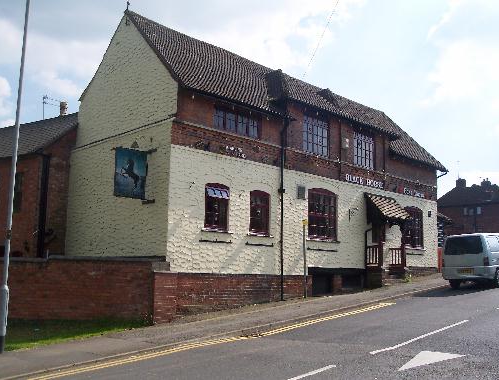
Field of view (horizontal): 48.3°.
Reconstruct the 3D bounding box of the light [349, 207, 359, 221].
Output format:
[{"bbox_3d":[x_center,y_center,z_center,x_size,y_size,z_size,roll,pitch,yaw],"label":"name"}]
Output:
[{"bbox_3d":[3.434,0.786,18.251,0.120,0.465,0.328,9,-12,-43],"label":"light"}]

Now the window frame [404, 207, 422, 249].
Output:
[{"bbox_3d":[6.286,1.435,21.282,1.401,1.599,0.150,9,-12,-43],"label":"window frame"}]

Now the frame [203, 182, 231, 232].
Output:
[{"bbox_3d":[-0.845,0.435,14.409,0.827,1.227,0.140,9,-12,-43],"label":"frame"}]

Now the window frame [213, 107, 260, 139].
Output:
[{"bbox_3d":[-0.317,-1.800,15.332,1.828,0.610,0.140,9,-12,-43],"label":"window frame"}]

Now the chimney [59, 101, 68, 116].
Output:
[{"bbox_3d":[-6.612,-2.879,19.800,0.250,0.540,0.250,9,-12,-43],"label":"chimney"}]

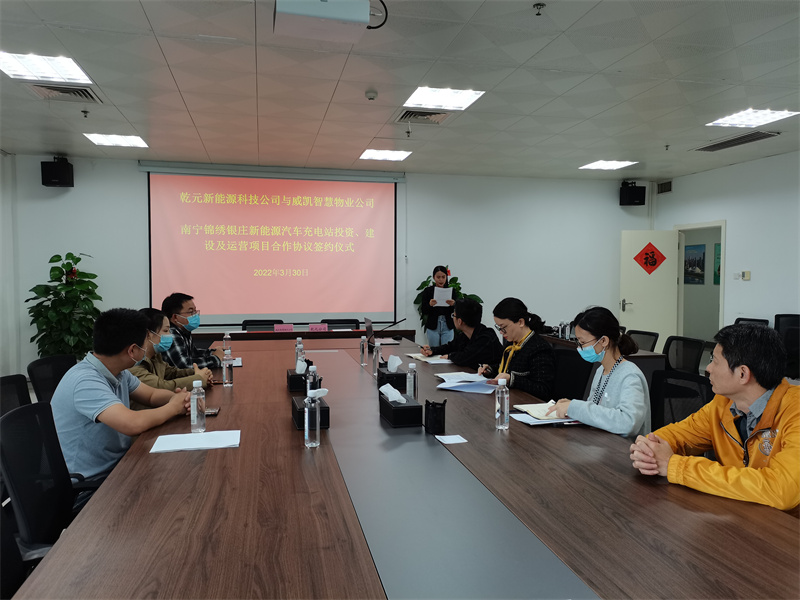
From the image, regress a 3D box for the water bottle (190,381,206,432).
[{"bbox_3d":[-0.843,0.440,2.514,0.058,0.213,0.058,0,3,-13],"label":"water bottle"}]

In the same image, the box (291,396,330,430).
[{"bbox_3d":[-0.395,0.498,2.656,0.131,0.090,0.262,0,3,-13],"label":"box"}]

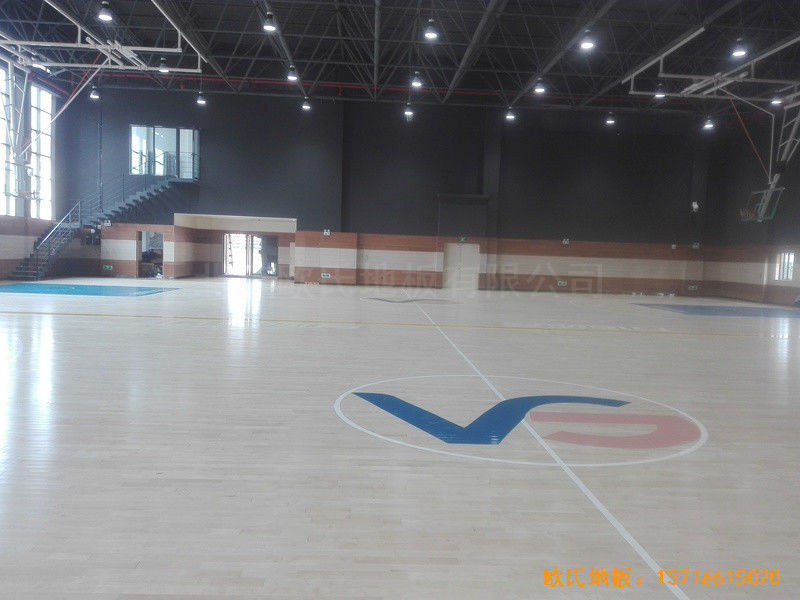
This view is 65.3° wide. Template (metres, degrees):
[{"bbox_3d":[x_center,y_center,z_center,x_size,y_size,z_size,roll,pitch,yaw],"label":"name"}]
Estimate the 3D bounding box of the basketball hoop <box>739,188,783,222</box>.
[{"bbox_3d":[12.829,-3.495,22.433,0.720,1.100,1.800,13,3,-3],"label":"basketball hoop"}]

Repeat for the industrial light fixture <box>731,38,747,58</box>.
[{"bbox_3d":[10.253,-7.639,18.900,0.430,0.570,0.430,2,4,-2],"label":"industrial light fixture"}]

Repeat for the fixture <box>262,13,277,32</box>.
[{"bbox_3d":[-3.806,-8.114,18.200,0.430,0.570,0.430,2,4,-2],"label":"fixture"}]

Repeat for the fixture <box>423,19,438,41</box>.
[{"bbox_3d":[0.904,-8.034,18.500,0.430,0.570,0.430,2,4,-2],"label":"fixture"}]

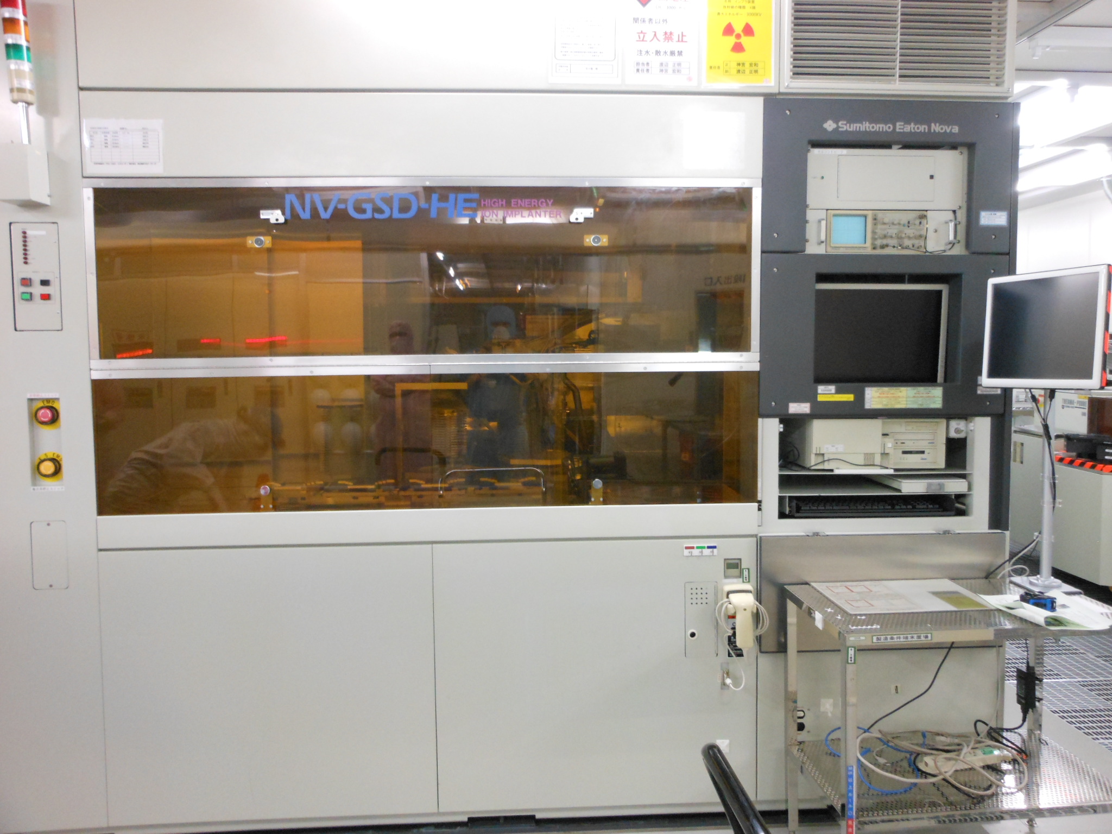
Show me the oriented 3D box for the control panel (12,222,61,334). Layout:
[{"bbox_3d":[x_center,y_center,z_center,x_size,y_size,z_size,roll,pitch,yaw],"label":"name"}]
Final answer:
[{"bbox_3d":[-1.449,-0.393,2.509,0.130,0.300,0.030,-1,4,-4],"label":"control panel"}]

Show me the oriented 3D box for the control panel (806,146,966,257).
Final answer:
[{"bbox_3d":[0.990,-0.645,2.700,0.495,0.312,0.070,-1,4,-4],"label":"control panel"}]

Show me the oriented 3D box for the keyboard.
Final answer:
[{"bbox_3d":[0.978,0.275,2.871,0.495,0.048,0.190,-1,4,-4],"label":"keyboard"}]

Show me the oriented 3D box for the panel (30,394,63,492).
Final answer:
[{"bbox_3d":[-1.446,0.072,2.558,0.090,0.268,0.045,-1,4,-4],"label":"panel"}]

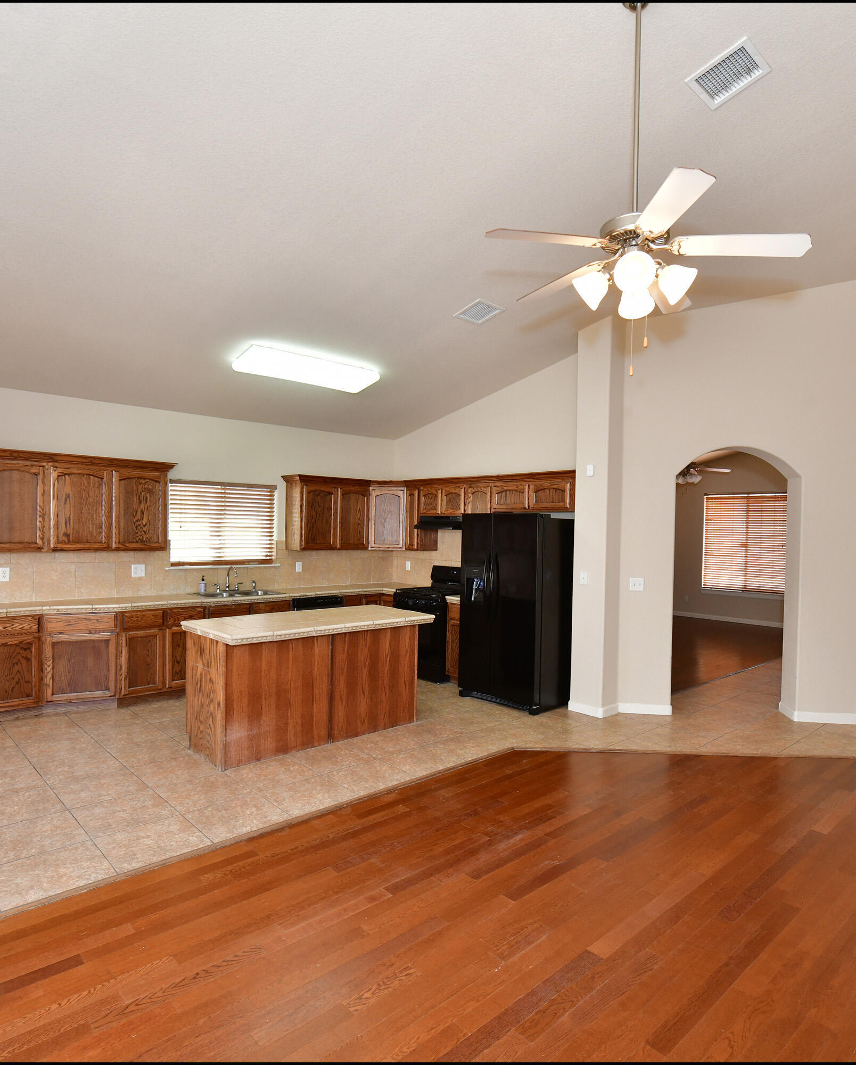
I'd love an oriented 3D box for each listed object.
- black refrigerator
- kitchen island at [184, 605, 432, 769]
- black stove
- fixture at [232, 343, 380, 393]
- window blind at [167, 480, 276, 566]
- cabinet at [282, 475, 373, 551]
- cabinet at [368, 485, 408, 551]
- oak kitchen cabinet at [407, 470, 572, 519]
[{"bbox_3d":[0.928,0.714,6.372,0.818,1.766,0.910,1,0,-42],"label":"black refrigerator"},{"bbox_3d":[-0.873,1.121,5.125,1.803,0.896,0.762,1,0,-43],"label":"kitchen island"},{"bbox_3d":[0.137,0.993,7.385,0.709,1.171,0.760,1,0,-42],"label":"black stove"},{"bbox_3d":[-1.063,-1.460,6.003,1.300,0.099,0.427,1,-11,-42],"label":"fixture"},{"bbox_3d":[-2.146,-0.093,7.094,1.190,0.878,0.069,1,0,-42],"label":"window blind"},{"bbox_3d":[-1.150,-0.207,7.735,1.007,0.826,0.377,1,0,-42],"label":"cabinet"},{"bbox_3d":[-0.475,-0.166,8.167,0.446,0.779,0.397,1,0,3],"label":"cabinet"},{"bbox_3d":[0.644,-0.378,7.098,0.381,0.412,2.430,1,0,-42],"label":"oak kitchen cabinet"}]

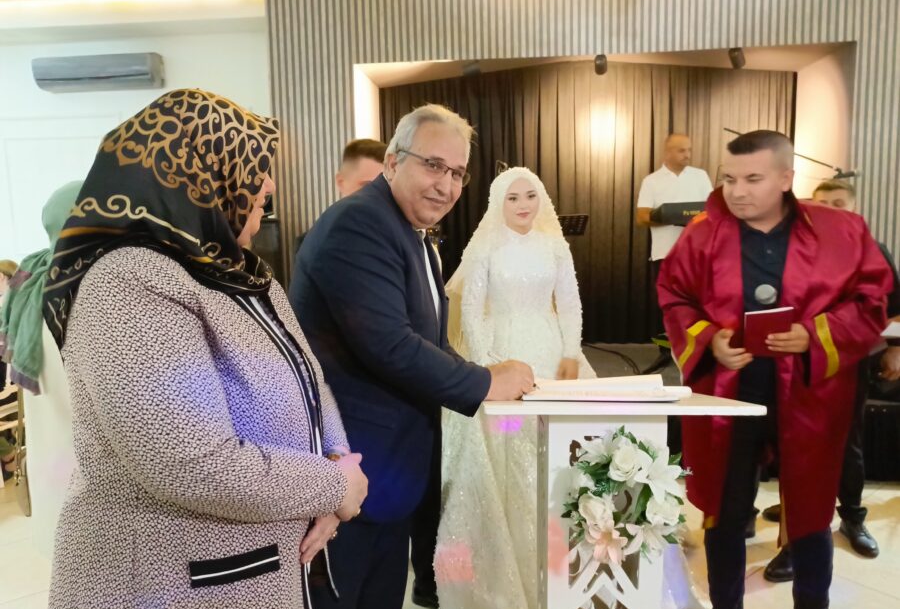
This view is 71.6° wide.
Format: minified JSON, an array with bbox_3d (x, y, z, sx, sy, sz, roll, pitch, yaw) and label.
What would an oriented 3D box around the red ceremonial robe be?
[{"bbox_3d":[1.062,0.187,2.080,0.710,1.170,0.450,1,6,22],"label":"red ceremonial robe"}]

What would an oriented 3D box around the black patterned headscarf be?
[{"bbox_3d":[-0.466,-0.140,1.030,0.360,0.410,0.300,-4,7,-25],"label":"black patterned headscarf"}]

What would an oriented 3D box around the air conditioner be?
[{"bbox_3d":[-2.929,-1.933,5.200,0.980,0.300,0.220,-1,6,4],"label":"air conditioner"}]

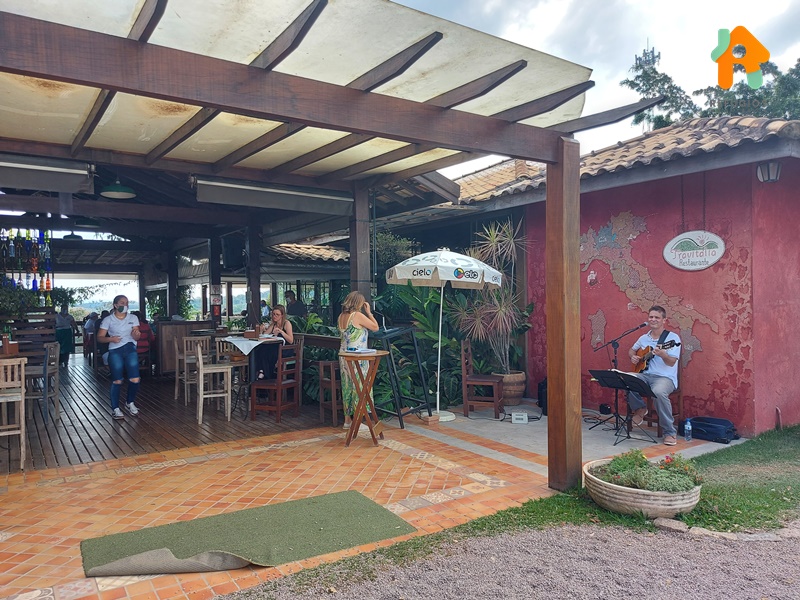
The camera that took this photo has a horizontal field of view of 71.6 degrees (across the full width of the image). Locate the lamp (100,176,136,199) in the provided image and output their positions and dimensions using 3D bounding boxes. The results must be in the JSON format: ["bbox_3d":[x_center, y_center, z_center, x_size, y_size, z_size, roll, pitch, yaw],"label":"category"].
[{"bbox_3d":[-3.770,-1.515,7.450,0.480,0.240,0.480,0,1,0],"label":"lamp"}]

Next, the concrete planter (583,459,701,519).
[{"bbox_3d":[1.838,1.453,4.231,0.830,0.260,0.830,0,1,0],"label":"concrete planter"}]

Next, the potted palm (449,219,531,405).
[{"bbox_3d":[1.340,0.160,8.300,1.170,2.740,1.080,0,1,9],"label":"potted palm"}]

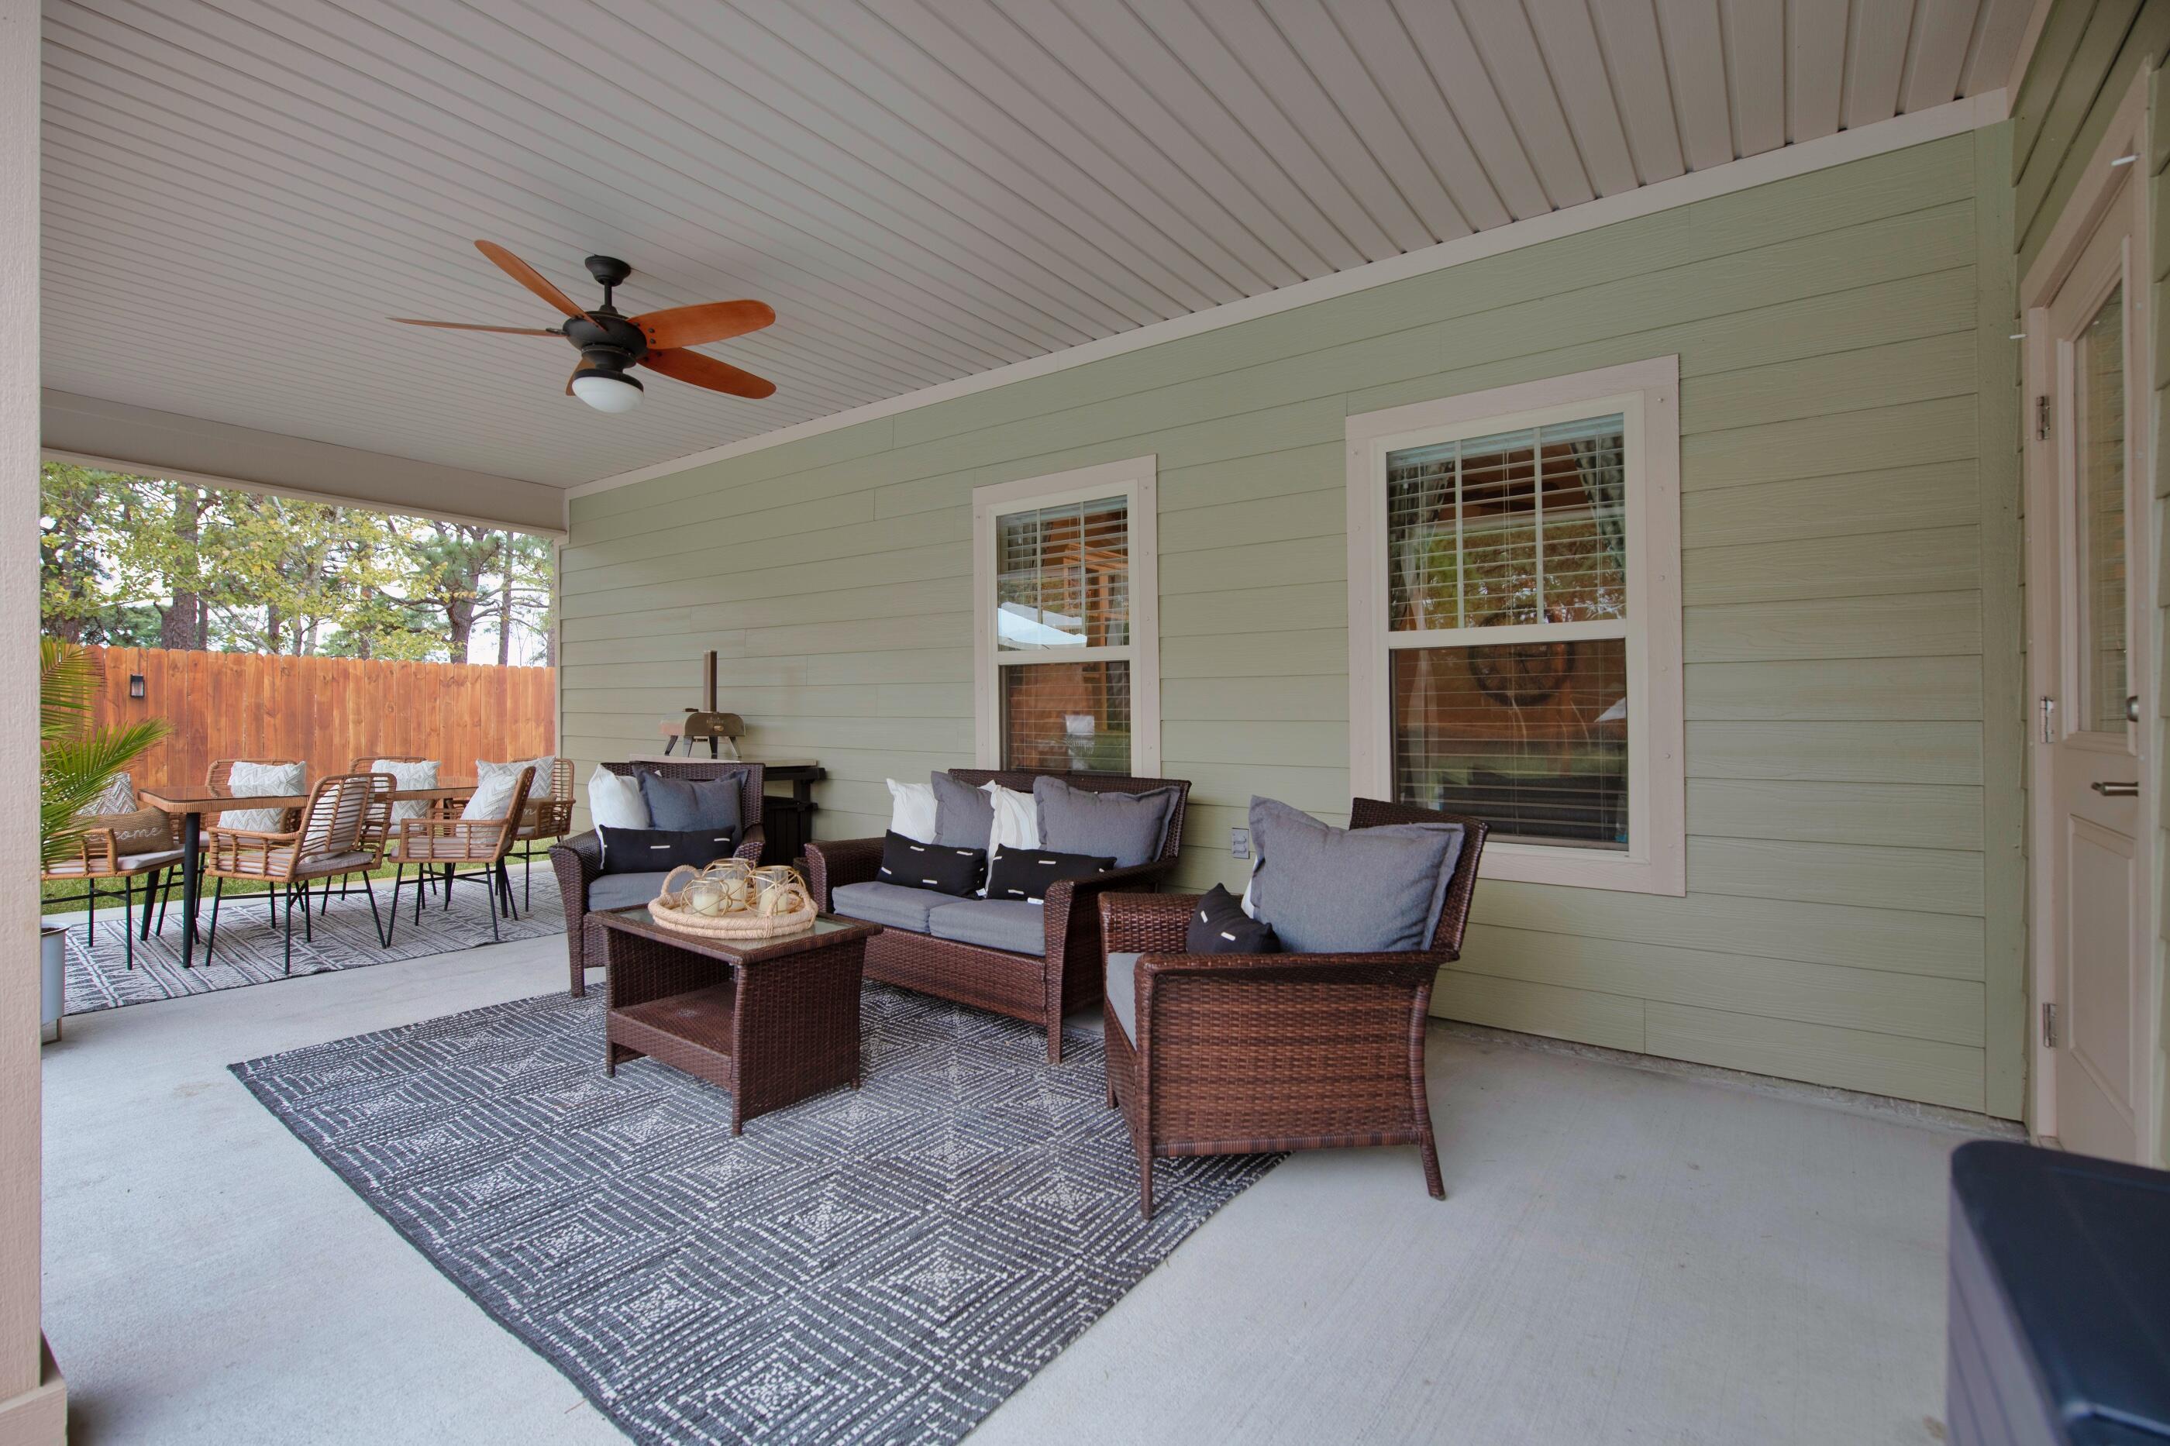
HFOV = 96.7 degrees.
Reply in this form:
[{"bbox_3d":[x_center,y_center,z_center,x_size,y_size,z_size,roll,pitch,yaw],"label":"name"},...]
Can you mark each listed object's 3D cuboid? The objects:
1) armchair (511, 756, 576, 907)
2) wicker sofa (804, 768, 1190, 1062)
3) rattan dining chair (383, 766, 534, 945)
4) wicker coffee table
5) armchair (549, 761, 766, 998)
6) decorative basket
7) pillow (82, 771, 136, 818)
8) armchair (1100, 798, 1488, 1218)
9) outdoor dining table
[{"bbox_3d":[-3.463,0.661,5.800,0.580,0.840,0.580,0,1,1],"label":"armchair"},{"bbox_3d":[-0.378,0.666,3.840,1.420,0.870,0.830,0,1,36],"label":"wicker sofa"},{"bbox_3d":[-3.235,0.672,5.010,0.575,0.840,0.580,0,1,-18],"label":"rattan dining chair"},{"bbox_3d":[-1.097,0.868,2.982,0.880,0.495,0.460,0,1,38],"label":"wicker coffee table"},{"bbox_3d":[-1.851,0.660,4.377,0.820,0.875,0.840,0,1,-7],"label":"armchair"},{"bbox_3d":[-1.101,0.535,2.998,0.520,0.170,0.520,0,1,0],"label":"decorative basket"},{"bbox_3d":[-4.619,0.434,4.506,0.150,0.420,0.430,-14,2,-5],"label":"pillow"},{"bbox_3d":[0.502,0.679,2.529,0.840,0.875,0.820,0,1,-8],"label":"armchair"},{"bbox_3d":[-3.947,0.715,5.106,0.870,0.755,1.380,0,1,37],"label":"outdoor dining table"}]

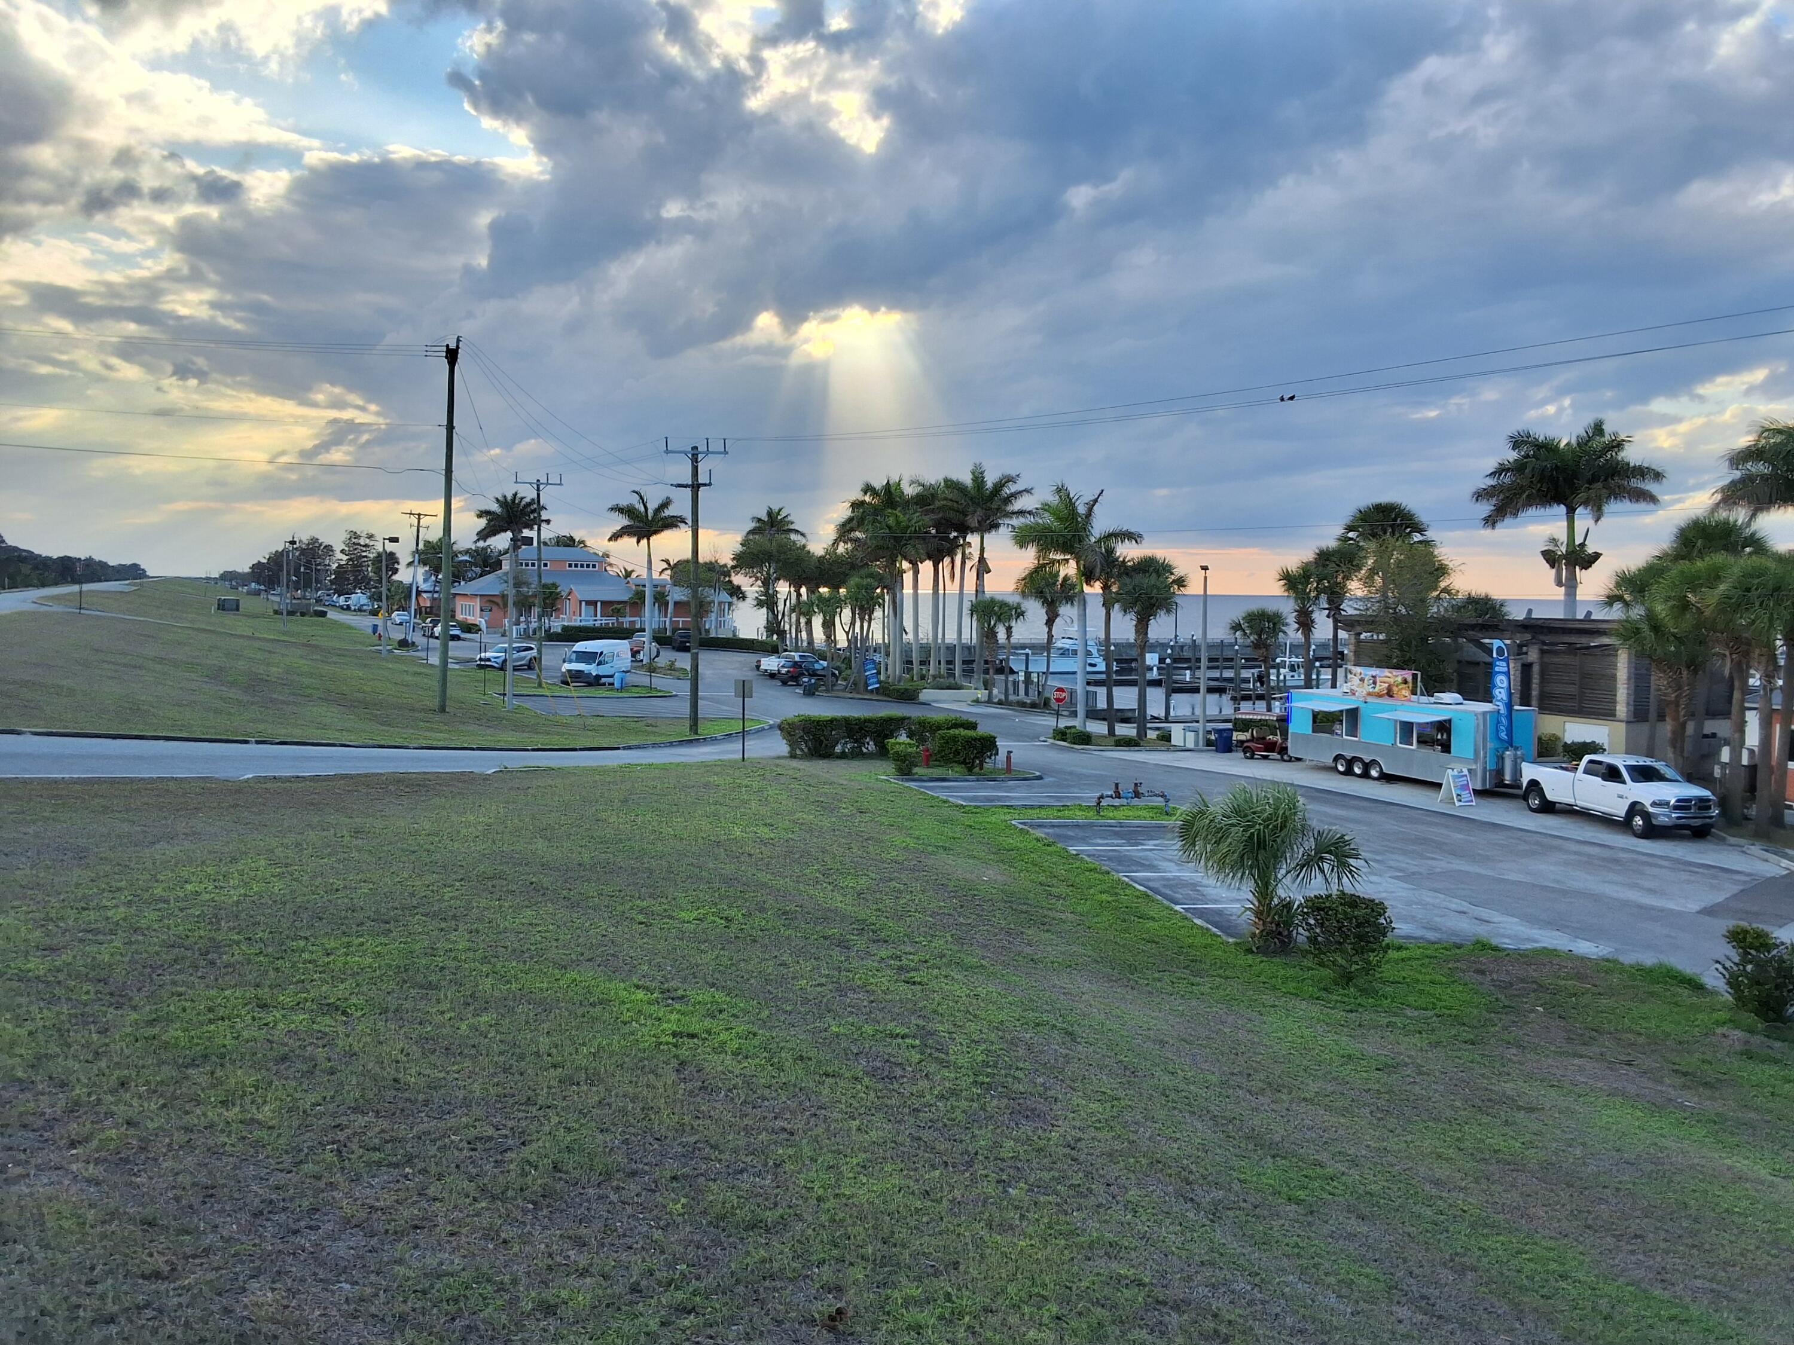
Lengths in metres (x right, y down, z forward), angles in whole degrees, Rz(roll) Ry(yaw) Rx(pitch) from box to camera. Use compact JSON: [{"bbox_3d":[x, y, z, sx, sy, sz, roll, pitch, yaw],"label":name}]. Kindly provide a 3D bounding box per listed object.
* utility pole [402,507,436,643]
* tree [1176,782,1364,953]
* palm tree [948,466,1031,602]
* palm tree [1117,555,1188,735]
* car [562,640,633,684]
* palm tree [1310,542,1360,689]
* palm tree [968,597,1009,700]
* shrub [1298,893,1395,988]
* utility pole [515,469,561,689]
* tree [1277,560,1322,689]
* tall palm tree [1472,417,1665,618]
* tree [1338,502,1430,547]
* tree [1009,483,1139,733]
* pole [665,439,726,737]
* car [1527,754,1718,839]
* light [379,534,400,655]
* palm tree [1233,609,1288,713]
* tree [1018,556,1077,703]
[{"bbox_3d":[-42.601,-8.300,128.768,3.230,12.200,0.600,-1,4,-27],"label":"utility pole"},{"bbox_3d":[6.416,3.367,24.958,3.250,2.970,2.900,2,3,15],"label":"tree"},{"bbox_3d":[5.487,-5.704,86.447,5.400,13.460,5.400,1,3,0],"label":"palm tree"},{"bbox_3d":[11.088,-1.046,62.744,3.030,8.000,3.030,1,3,10],"label":"palm tree"},{"bbox_3d":[-18.742,-0.662,91.162,2.030,2.750,6.100,1,3,11],"label":"car"},{"bbox_3d":[19.186,-1.322,63.511,2.390,8.680,2.390,2,3,17],"label":"palm tree"},{"bbox_3d":[5.426,-1.450,84.972,2.460,6.200,2.460,1,3,4],"label":"palm tree"},{"bbox_3d":[7.278,4.333,23.550,1.500,1.400,1.420,2,3,17],"label":"shrub"},{"bbox_3d":[-22.054,-5.700,89.622,3.000,13.300,0.350,-1,4,-22],"label":"utility pole"},{"bbox_3d":[17.605,-0.962,63.224,2.400,7.890,2.400,1,3,16],"label":"tree"},{"bbox_3d":[26.974,-3.440,57.700,7.200,13.240,7.200,2,4,25],"label":"tall palm tree"},{"bbox_3d":[20.581,-2.021,61.468,3.920,10.330,3.920,2,3,18],"label":"tree"},{"bbox_3d":[8.367,-2.969,66.678,6.000,11.320,5.700,1,3,7],"label":"tree"},{"bbox_3d":[-8.029,-3.344,58.080,2.800,11.900,0.500,-1,4,-30],"label":"pole"},{"bbox_3d":[20.763,3.419,41.977,2.320,1.960,6.450,0,3,-10],"label":"car"},{"bbox_3d":[-36.654,-5.592,104.587,1.500,8.680,0.500,-1,4,-21],"label":"light"},{"bbox_3d":[16.243,-0.014,65.088,2.580,5.810,2.580,2,3,14],"label":"palm tree"},{"bbox_3d":[7.869,-1.983,75.840,3.200,7.800,3.200,1,3,0],"label":"tree"}]

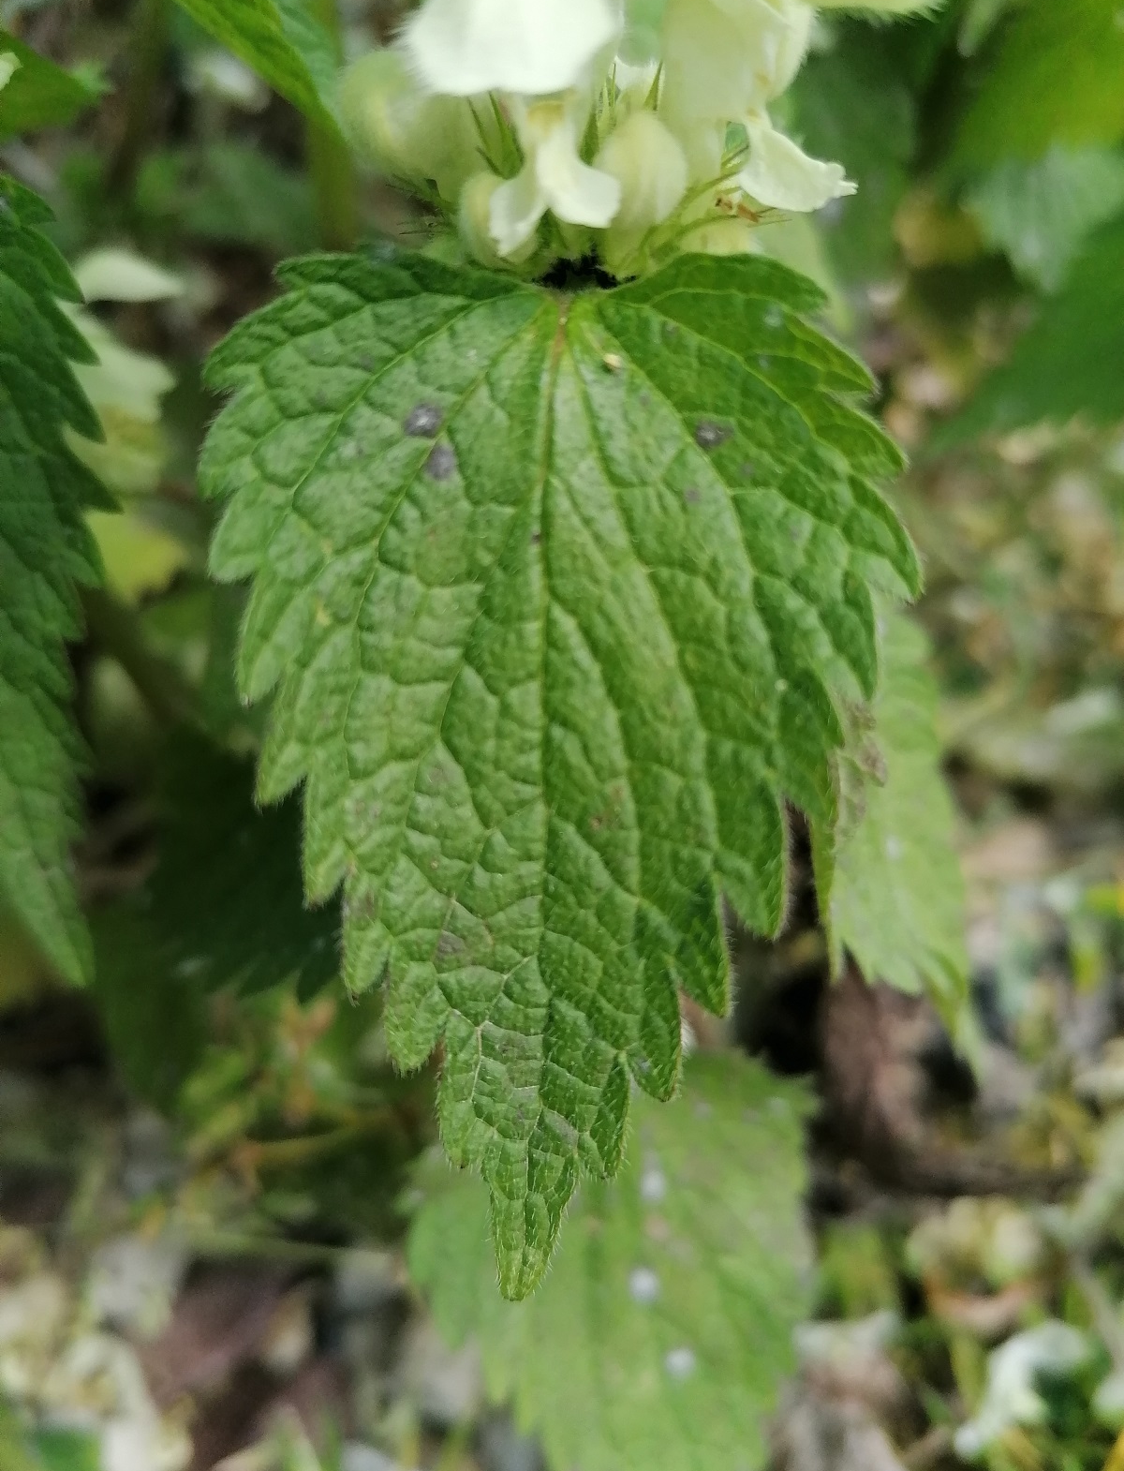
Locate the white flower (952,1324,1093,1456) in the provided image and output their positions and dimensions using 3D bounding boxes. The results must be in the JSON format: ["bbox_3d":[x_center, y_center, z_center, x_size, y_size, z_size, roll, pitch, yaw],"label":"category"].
[{"bbox_3d":[0.075,0.107,0.190,0.022,0.018,0.020,23,41,30],"label":"white flower"}]

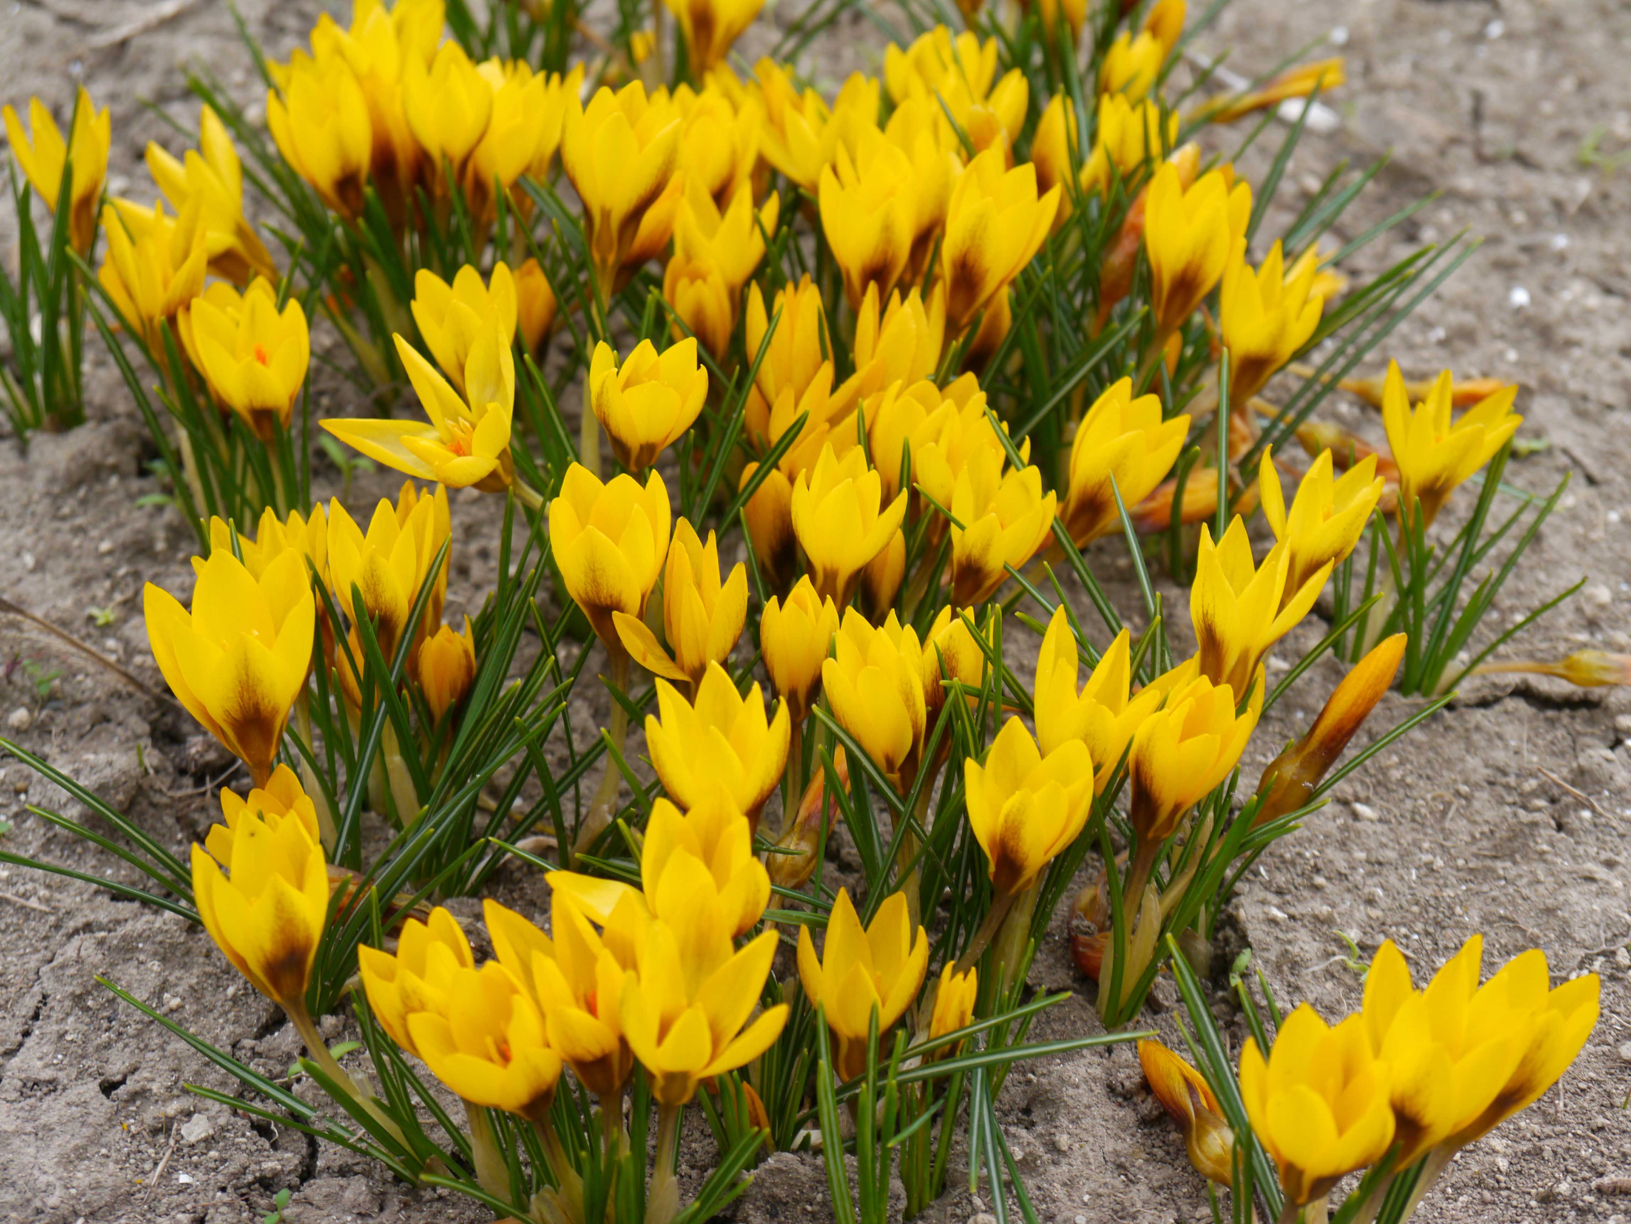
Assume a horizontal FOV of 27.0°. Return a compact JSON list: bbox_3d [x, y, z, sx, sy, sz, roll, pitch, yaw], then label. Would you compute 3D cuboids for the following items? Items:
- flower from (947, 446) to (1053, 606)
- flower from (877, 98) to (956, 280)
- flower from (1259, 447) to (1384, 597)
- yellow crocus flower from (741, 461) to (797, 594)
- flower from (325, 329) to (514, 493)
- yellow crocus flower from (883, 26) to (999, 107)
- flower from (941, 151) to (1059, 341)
[{"bbox_3d":[0.049,-0.019,0.893,0.026,0.043,0.026,8,38,-6],"label":"flower"},{"bbox_3d":[0.025,-0.107,0.871,0.026,0.043,0.024,4,35,-3],"label":"flower"},{"bbox_3d":[0.106,-0.016,0.740,0.024,0.037,0.022,15,35,-10],"label":"flower"},{"bbox_3d":[-0.009,-0.018,0.760,0.013,0.035,0.013,-4,36,3],"label":"yellow crocus flower"},{"bbox_3d":[-0.094,-0.043,0.803,0.043,0.032,0.035,-21,49,14],"label":"flower"},{"bbox_3d":[0.041,-0.167,1.110,0.036,0.041,0.036,0,38,0],"label":"yellow crocus flower"},{"bbox_3d":[0.052,-0.102,0.971,0.031,0.052,0.031,11,37,-9],"label":"flower"}]

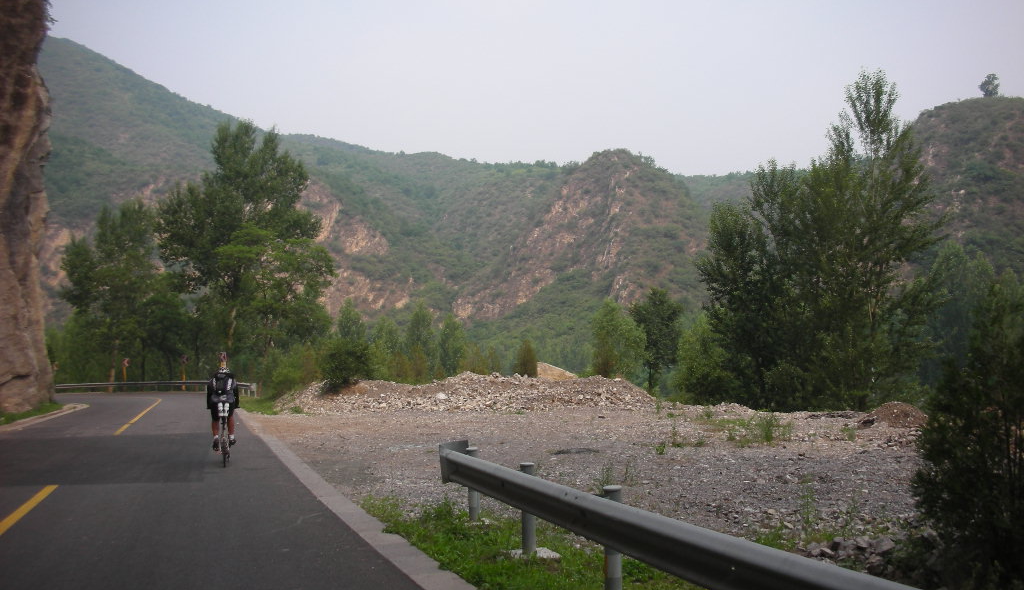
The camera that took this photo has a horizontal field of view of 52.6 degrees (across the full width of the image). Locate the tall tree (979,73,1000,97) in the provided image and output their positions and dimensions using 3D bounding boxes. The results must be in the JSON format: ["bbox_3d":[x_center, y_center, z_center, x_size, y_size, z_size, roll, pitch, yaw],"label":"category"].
[{"bbox_3d":[147.576,-64.593,320.000,6.799,7.726,6.799,-2,-5,25],"label":"tall tree"}]

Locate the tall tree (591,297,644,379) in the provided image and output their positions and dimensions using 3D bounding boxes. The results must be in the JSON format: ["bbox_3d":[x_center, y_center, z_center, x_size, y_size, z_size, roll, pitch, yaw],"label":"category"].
[{"bbox_3d":[7.031,3.365,69.000,3.599,6.131,3.239,0,-5,6],"label":"tall tree"}]

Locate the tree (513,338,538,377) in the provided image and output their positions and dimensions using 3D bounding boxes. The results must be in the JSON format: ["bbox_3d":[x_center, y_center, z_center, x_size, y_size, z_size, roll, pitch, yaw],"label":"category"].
[{"bbox_3d":[0.743,3.661,57.000,1.431,2.643,1.360,0,-5,1],"label":"tree"}]

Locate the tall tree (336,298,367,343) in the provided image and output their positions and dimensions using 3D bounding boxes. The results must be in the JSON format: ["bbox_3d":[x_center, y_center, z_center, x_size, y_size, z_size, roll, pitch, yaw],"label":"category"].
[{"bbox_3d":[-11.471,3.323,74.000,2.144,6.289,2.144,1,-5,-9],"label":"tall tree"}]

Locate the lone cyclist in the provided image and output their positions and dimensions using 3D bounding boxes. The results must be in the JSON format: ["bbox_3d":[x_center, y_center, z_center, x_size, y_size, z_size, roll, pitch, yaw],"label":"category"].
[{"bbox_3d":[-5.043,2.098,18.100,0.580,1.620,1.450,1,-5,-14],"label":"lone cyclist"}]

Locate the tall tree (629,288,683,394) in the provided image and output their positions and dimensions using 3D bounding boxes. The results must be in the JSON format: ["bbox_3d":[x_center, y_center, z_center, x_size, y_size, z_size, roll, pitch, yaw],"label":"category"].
[{"bbox_3d":[8.731,2.860,63.000,3.286,6.632,3.121,-1,-5,8],"label":"tall tree"}]

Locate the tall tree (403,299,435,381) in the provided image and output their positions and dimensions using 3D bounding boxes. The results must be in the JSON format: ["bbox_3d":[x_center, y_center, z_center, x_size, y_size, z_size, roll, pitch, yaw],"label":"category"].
[{"bbox_3d":[-6.968,3.955,78.000,2.561,6.931,2.561,0,-5,-5],"label":"tall tree"}]

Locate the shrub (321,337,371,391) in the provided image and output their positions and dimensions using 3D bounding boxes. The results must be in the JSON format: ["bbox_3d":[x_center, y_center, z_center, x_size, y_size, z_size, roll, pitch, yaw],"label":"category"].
[{"bbox_3d":[-7.558,3.178,47.000,2.270,2.497,2.156,1,-5,-9],"label":"shrub"}]

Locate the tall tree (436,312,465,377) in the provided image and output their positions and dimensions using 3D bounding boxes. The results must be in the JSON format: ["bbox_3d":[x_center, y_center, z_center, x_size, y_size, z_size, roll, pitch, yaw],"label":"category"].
[{"bbox_3d":[-4.675,4.365,80.000,2.318,6.181,2.318,0,-5,-3],"label":"tall tree"}]

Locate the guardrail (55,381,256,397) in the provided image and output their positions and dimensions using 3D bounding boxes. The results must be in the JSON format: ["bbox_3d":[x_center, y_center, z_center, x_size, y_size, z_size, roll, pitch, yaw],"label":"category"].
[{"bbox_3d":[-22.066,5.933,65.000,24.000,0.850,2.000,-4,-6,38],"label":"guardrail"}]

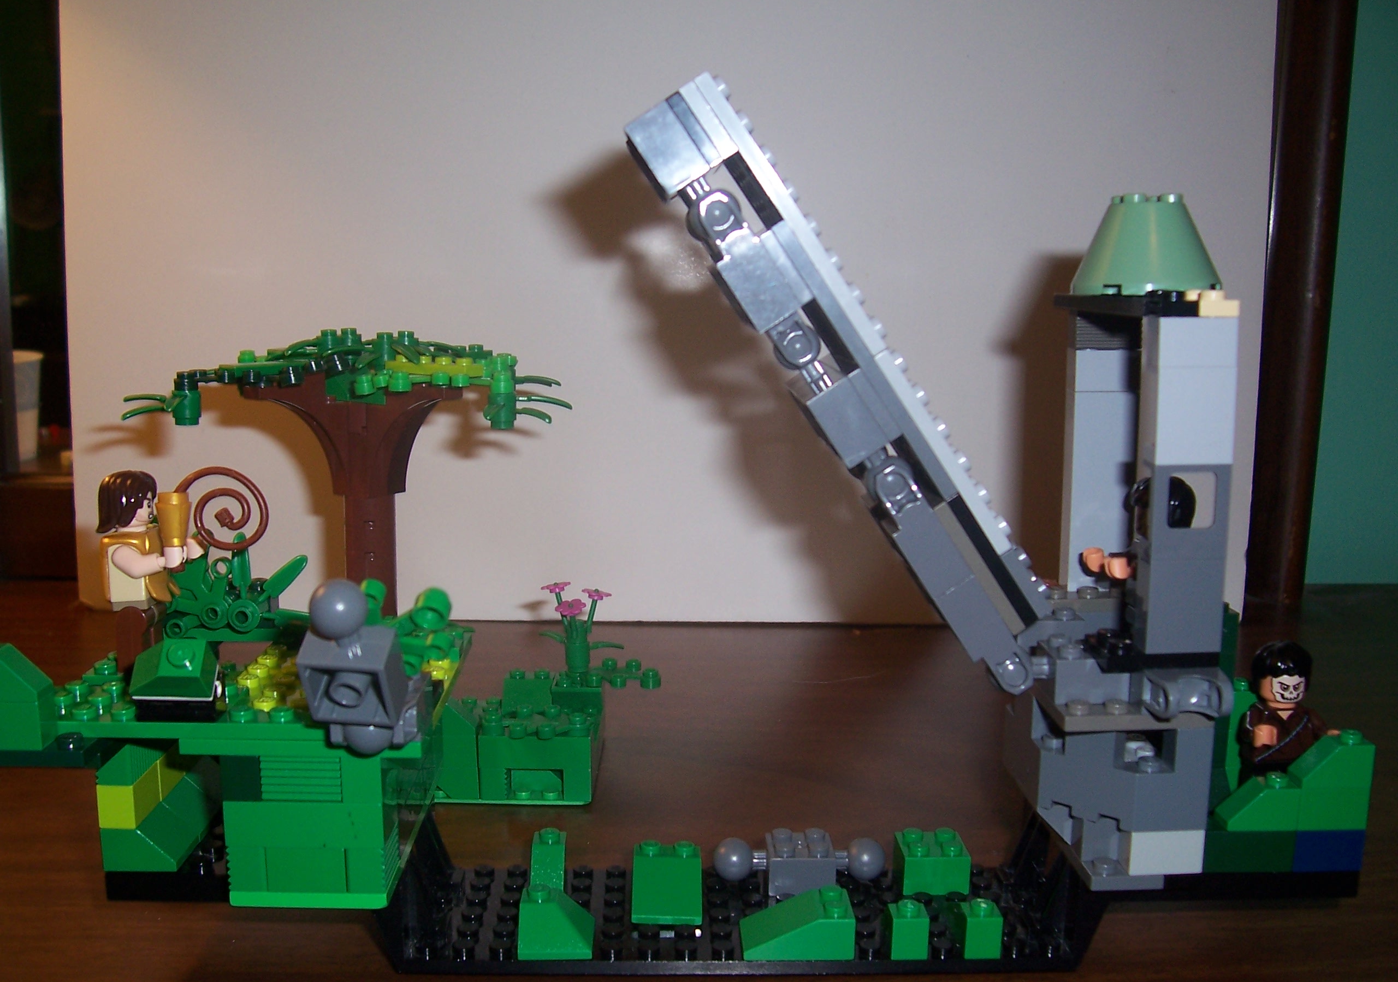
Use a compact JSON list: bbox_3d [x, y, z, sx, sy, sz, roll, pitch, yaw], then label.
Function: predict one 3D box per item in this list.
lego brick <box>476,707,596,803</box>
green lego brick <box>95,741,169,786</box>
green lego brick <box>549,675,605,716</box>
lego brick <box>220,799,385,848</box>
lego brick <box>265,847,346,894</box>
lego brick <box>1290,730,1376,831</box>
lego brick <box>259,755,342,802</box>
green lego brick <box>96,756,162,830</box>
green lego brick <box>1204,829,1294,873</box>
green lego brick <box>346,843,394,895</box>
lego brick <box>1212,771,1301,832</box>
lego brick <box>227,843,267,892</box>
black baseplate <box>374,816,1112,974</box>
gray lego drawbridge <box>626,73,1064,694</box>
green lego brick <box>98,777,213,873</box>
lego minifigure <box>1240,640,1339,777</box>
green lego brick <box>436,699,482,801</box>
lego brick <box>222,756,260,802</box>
[{"bbox_3d":[-0.048,0.079,0.404,0.032,0.021,0.012,1,8,-2],"label":"lego brick"},{"bbox_3d":[-0.122,0.055,0.293,0.008,0.010,0.016,1,9,-2],"label":"green lego brick"},{"bbox_3d":[-0.039,0.065,0.443,0.016,0.011,0.016,1,9,-2],"label":"green lego brick"},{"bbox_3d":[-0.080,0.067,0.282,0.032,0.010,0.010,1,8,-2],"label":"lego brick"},{"bbox_3d":[-0.079,0.075,0.279,0.016,0.010,0.009,1,9,-2],"label":"lego brick"},{"bbox_3d":[0.137,0.063,0.300,0.016,0.021,0.008,1,9,-2],"label":"lego brick"},{"bbox_3d":[-0.080,0.057,0.279,0.016,0.010,0.008,1,8,-2],"label":"lego brick"},{"bbox_3d":[-0.122,0.064,0.295,0.008,0.010,0.016,1,9,-2],"label":"green lego brick"},{"bbox_3d":[0.118,0.077,0.302,0.024,0.010,0.009,1,9,-2],"label":"green lego brick"},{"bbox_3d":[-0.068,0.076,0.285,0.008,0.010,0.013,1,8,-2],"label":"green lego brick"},{"bbox_3d":[0.122,0.068,0.300,0.016,0.011,0.008,1,8,-2],"label":"lego brick"},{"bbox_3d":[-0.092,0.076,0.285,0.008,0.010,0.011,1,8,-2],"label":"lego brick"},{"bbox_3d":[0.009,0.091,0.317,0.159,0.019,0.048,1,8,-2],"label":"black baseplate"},{"bbox_3d":[0.032,-0.022,0.292,0.021,0.138,0.038,-34,8,3],"label":"gray lego drawbridge"},{"bbox_3d":[-0.118,0.073,0.304,0.016,0.010,0.030,1,9,-2],"label":"green lego brick"},{"bbox_3d":[0.132,0.056,0.311,0.024,0.043,0.015,1,8,-2],"label":"lego minifigure"},{"bbox_3d":[-0.071,0.075,0.402,0.015,0.029,0.008,1,8,-2],"label":"green lego brick"},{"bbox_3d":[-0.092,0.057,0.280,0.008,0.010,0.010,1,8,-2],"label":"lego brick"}]

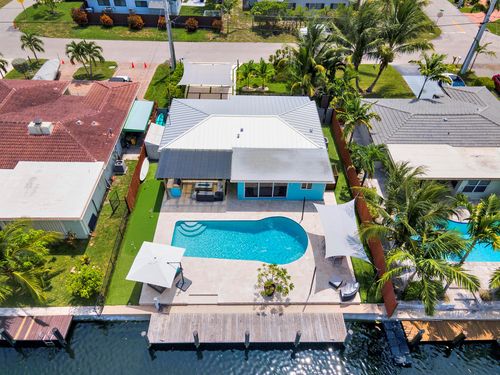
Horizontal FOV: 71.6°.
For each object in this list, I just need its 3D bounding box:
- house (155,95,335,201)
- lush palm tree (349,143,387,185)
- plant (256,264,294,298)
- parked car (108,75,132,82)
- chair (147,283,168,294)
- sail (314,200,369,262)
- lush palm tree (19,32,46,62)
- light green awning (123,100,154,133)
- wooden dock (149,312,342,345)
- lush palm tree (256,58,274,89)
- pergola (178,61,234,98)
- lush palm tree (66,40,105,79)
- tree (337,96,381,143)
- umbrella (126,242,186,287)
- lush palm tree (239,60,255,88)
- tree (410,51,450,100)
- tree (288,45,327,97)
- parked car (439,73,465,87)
[{"bbox_3d":[-0.500,-4.279,32.455,14.400,3.700,12.400,0,46,0],"label":"house"},{"bbox_3d":[10.094,-1.533,29.881,3.300,4.300,3.300,0,44,0],"label":"lush palm tree"},{"bbox_3d":[1.650,6.199,22.930,2.350,2.600,2.250,0,46,0],"label":"plant"},{"bbox_3d":[-16.800,-12.831,43.332,4.500,1.550,1.850,0,44,0],"label":"parked car"},{"bbox_3d":[-5.980,6.273,24.218,1.250,0.650,2.000,25,51,23],"label":"chair"},{"bbox_3d":[6.550,2.791,24.597,3.500,1.150,6.100,0,46,0],"label":"sail"},{"bbox_3d":[-29.960,-19.189,48.061,3.100,4.000,3.100,0,44,0],"label":"lush palm tree"},{"bbox_3d":[-10.830,-7.040,34.190,2.100,0.400,5.000,0,46,0],"label":"light green awning"},{"bbox_3d":[-0.150,9.307,22.773,12.500,0.500,1.950,0,44,0],"label":"wooden dock"},{"bbox_3d":[1.850,-13.409,41.569,2.000,3.500,2.000,0,46,0],"label":"lush palm tree"},{"bbox_3d":[-4.900,-12.223,40.921,6.000,2.750,5.400,0,46,0],"label":"pergola"},{"bbox_3d":[-20.200,-15.435,42.788,4.300,4.600,3.600,0,46,0],"label":"lush palm tree"},{"bbox_3d":[10.326,-6.191,33.979,4.000,5.200,4.000,0,44,0],"label":"tree"},{"bbox_3d":[-6.080,5.722,23.597,3.100,2.750,3.000,9,45,9],"label":"umbrella"},{"bbox_3d":[-0.281,-13.900,43.000,1.900,3.500,1.900,0,44,0],"label":"lush palm tree"},{"bbox_3d":[18.781,-10.907,37.494,3.900,6.900,3.900,0,44,0],"label":"tree"},{"bbox_3d":[7.064,-13.821,41.315,4.400,5.800,4.400,0,44,0],"label":"tree"},{"bbox_3d":[24.600,-12.580,42.127,1.880,1.550,4.600,-10,46,-10],"label":"parked car"}]

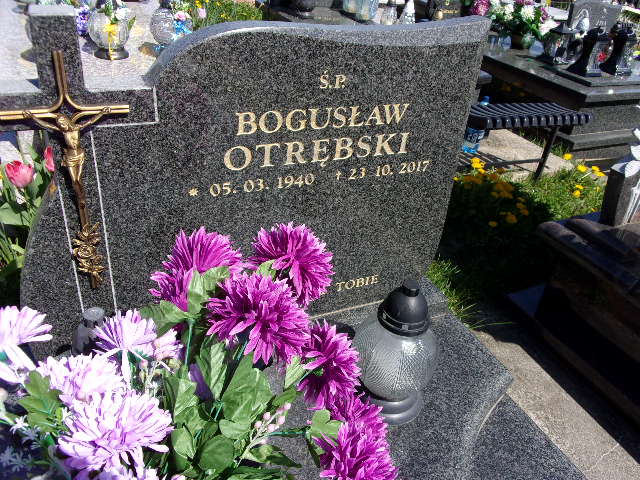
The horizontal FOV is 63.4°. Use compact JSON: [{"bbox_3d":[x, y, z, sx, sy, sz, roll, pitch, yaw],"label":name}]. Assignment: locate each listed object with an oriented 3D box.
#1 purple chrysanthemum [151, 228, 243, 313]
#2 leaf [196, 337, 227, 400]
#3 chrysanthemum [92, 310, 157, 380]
[{"bbox_3d":[-0.180,0.043,0.760,0.115,0.095,0.095,4,31,-2],"label":"purple chrysanthemum"},{"bbox_3d":[-0.149,0.177,0.720,0.042,0.025,0.088,-6,71,-13],"label":"leaf"},{"bbox_3d":[-0.282,0.154,0.750,0.085,0.080,0.070,-9,34,-22],"label":"chrysanthemum"}]

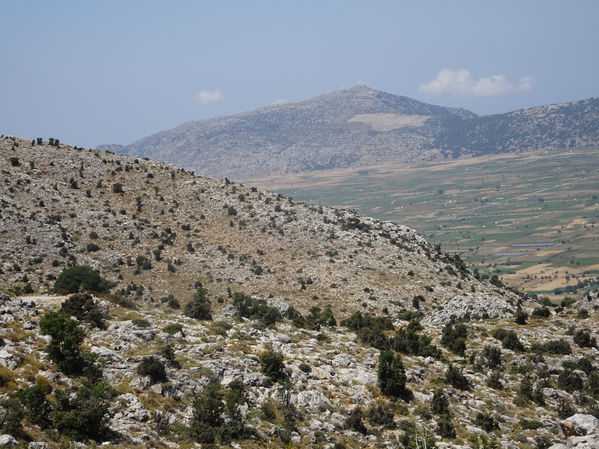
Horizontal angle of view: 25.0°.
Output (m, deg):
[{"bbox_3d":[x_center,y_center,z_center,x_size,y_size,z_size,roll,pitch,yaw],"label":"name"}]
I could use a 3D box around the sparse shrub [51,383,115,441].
[{"bbox_3d":[-9.648,8.270,60.000,2.845,2.614,2.618,0,5,0],"label":"sparse shrub"}]

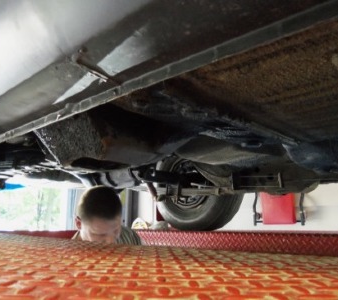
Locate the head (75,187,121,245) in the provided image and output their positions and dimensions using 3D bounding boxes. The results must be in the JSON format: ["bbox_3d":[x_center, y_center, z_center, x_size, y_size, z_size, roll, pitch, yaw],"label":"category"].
[{"bbox_3d":[-0.265,0.259,1.250,0.170,0.245,0.210,10,19,-39],"label":"head"}]

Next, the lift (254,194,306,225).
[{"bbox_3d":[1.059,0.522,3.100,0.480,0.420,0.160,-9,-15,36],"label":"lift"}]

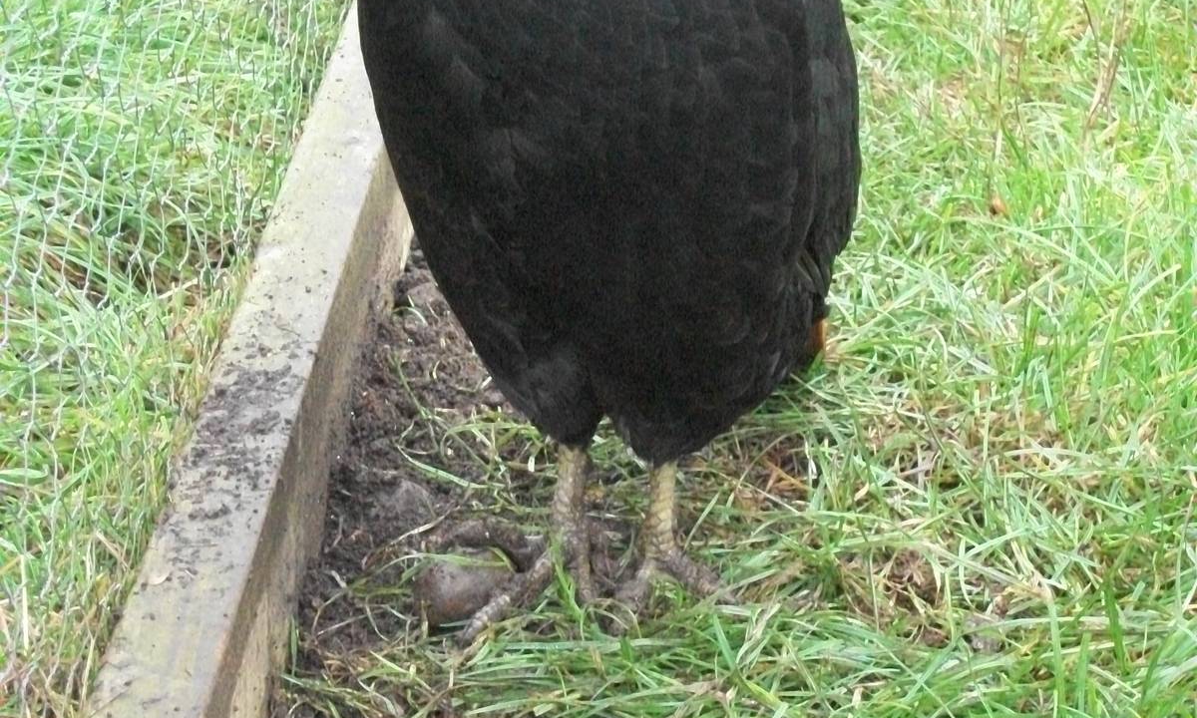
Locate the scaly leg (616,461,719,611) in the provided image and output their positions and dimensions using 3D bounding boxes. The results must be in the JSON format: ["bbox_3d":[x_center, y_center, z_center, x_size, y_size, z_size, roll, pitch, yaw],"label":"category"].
[{"bbox_3d":[0.027,0.076,1.517,0.046,0.060,0.055,4,21,11],"label":"scaly leg"}]

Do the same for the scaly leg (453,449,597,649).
[{"bbox_3d":[-0.030,0.075,1.510,0.052,0.067,0.072,14,25,32],"label":"scaly leg"}]

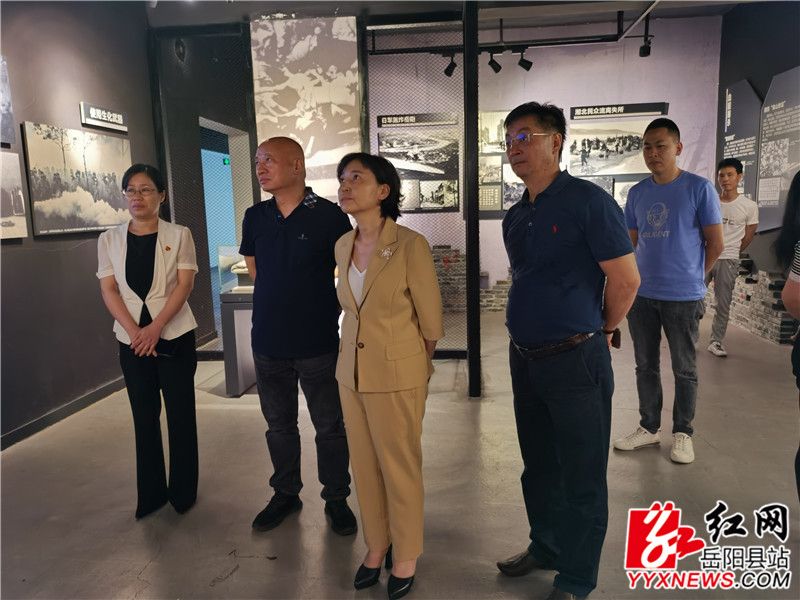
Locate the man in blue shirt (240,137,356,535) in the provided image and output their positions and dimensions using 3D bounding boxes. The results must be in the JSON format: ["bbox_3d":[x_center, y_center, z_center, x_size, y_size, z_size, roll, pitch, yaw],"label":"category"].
[{"bbox_3d":[-0.425,0.148,2.772,0.530,1.700,0.370,1,9,16],"label":"man in blue shirt"}]

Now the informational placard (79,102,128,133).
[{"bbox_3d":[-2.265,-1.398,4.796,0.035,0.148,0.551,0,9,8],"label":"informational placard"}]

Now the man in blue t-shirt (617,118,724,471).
[{"bbox_3d":[1.470,-0.049,3.422,0.390,1.790,0.540,-9,11,-39],"label":"man in blue t-shirt"}]

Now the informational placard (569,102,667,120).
[{"bbox_3d":[2.662,-2.301,7.626,1.122,0.146,0.035,0,9,8],"label":"informational placard"}]

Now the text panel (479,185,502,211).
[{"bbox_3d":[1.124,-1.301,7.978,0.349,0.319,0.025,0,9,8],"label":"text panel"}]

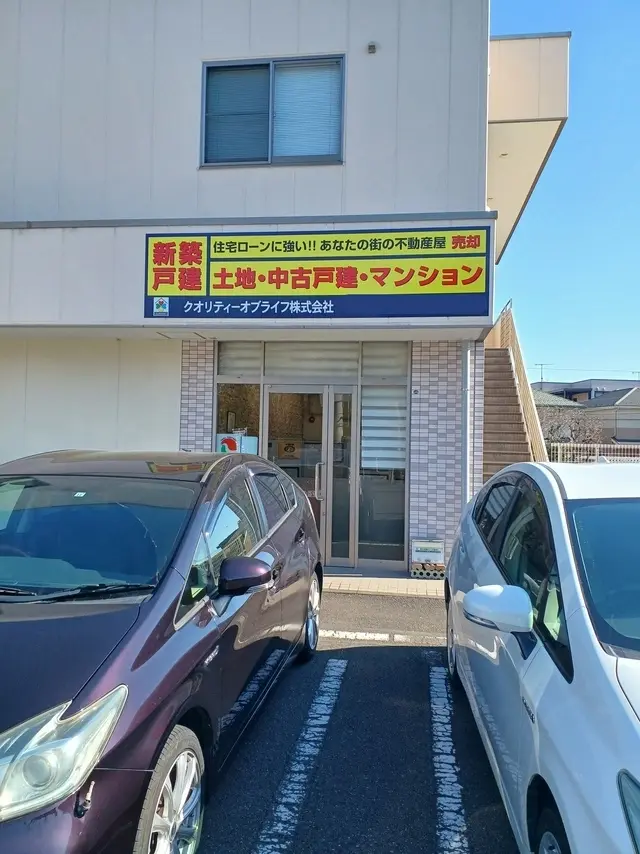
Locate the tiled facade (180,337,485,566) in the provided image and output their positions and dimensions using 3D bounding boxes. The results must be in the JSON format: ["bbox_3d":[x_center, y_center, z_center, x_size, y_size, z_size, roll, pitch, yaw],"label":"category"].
[{"bbox_3d":[0.091,0.319,7.906,3.584,2.676,0.300,1,-1,8],"label":"tiled facade"}]

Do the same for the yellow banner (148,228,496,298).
[{"bbox_3d":[-0.089,-1.701,6.983,3.608,0.639,0.080,1,-1,8],"label":"yellow banner"}]

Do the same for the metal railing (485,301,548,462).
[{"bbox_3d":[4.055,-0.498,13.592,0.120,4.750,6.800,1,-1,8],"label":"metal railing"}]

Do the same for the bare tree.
[{"bbox_3d":[10.787,0.713,28.791,3.200,3.400,3.000,1,-1,8],"label":"bare tree"}]

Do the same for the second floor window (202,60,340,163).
[{"bbox_3d":[-0.584,-3.778,8.004,1.757,1.325,0.100,1,-1,8],"label":"second floor window"}]

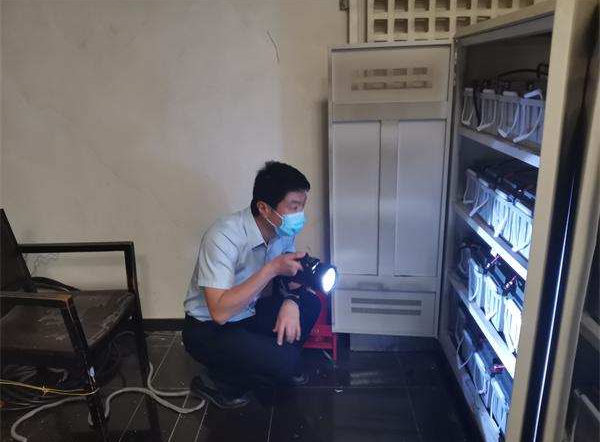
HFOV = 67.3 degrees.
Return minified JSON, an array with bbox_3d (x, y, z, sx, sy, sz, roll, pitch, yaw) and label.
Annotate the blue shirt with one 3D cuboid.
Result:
[{"bbox_3d":[-0.223,0.159,1.690,0.310,0.430,0.440,21,24,21],"label":"blue shirt"}]

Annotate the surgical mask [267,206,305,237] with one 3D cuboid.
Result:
[{"bbox_3d":[-0.042,0.004,1.630,0.120,0.105,0.145,6,18,18],"label":"surgical mask"}]

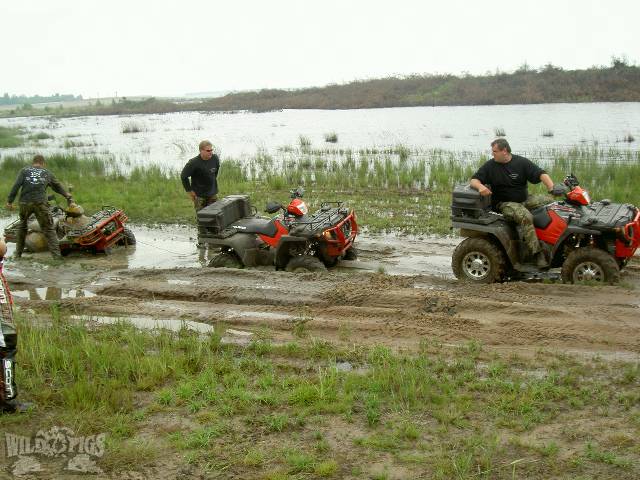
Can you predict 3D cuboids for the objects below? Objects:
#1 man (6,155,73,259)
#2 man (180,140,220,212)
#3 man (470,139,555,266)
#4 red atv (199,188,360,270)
[{"bbox_3d":[-4.182,-0.494,10.750,0.900,1.640,0.520,-1,11,2],"label":"man"},{"bbox_3d":[-1.824,-0.674,11.100,0.580,1.780,0.420,-10,14,-39],"label":"man"},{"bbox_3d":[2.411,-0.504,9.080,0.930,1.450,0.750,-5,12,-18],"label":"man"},{"bbox_3d":[-0.598,-0.101,10.150,2.070,1.180,1.120,5,19,29],"label":"red atv"}]

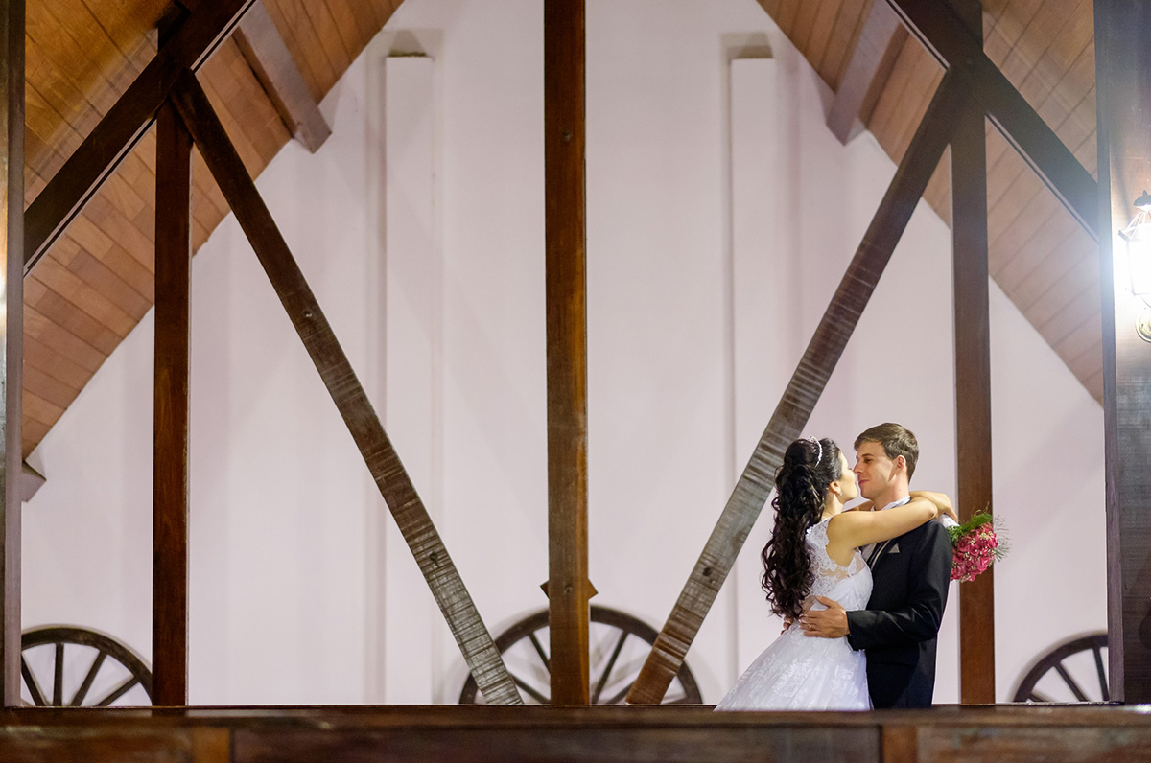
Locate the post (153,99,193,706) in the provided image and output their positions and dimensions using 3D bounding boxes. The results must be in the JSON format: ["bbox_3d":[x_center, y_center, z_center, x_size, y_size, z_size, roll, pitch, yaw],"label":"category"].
[{"bbox_3d":[-1.397,0.064,9.336,0.116,2.110,0.090,0,-5,1],"label":"post"}]

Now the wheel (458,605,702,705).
[{"bbox_3d":[0.025,1.614,12.450,1.152,1.152,0.120,0,-5,1],"label":"wheel"}]

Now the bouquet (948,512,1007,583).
[{"bbox_3d":[1.270,0.532,8.580,0.230,0.250,0.230,-43,-12,0],"label":"bouquet"}]

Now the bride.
[{"bbox_3d":[0.720,1.035,8.433,1.000,1.732,0.800,0,-5,-7],"label":"bride"}]

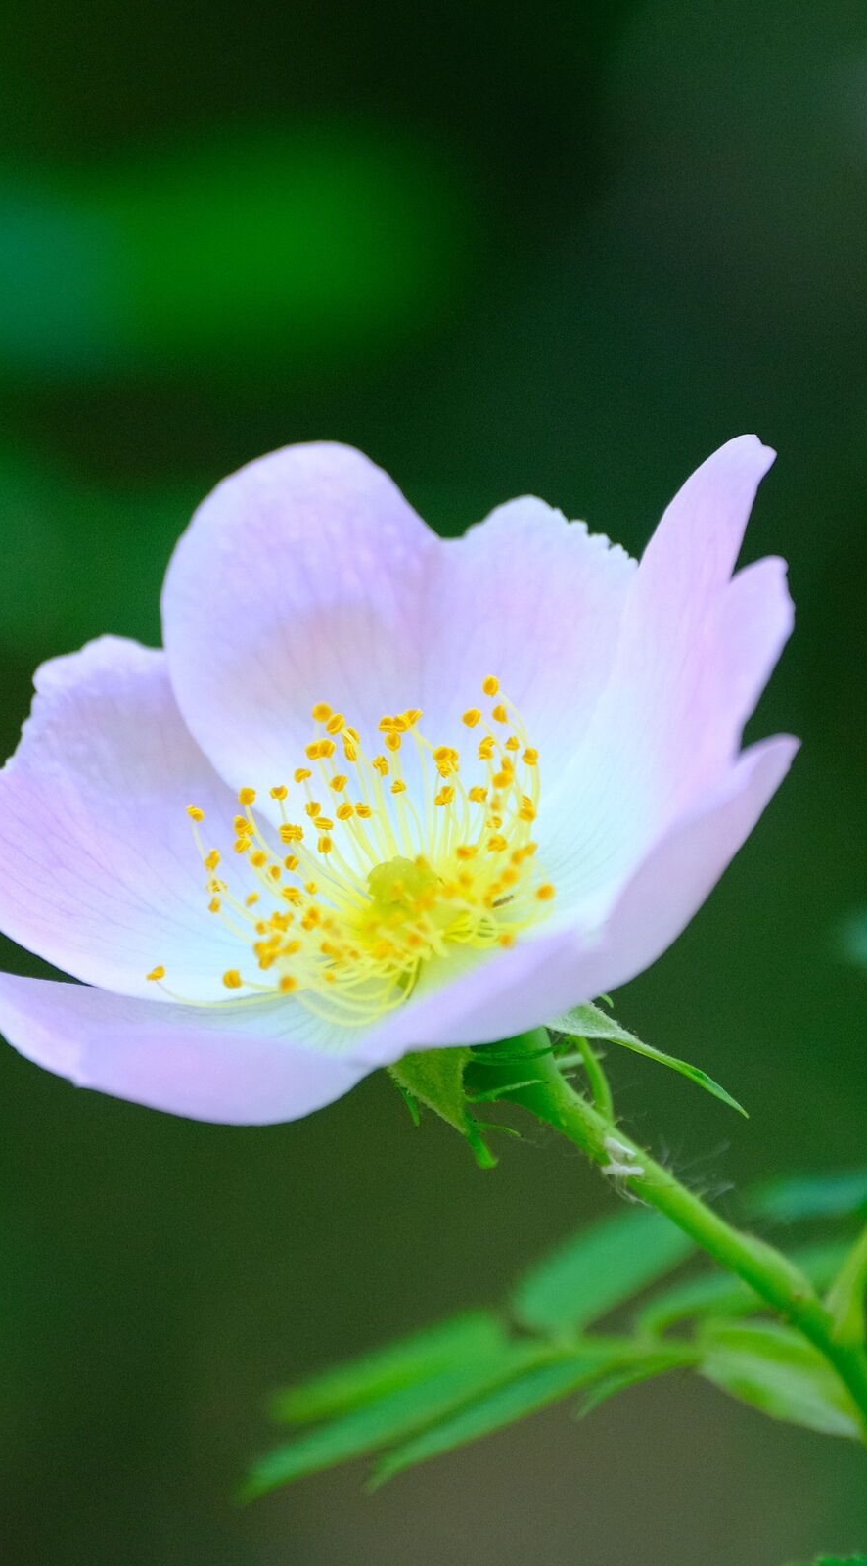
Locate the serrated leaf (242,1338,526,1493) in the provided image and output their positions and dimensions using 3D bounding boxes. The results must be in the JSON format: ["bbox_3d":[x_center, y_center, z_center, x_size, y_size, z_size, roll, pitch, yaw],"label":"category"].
[{"bbox_3d":[-0.003,0.038,1.400,0.019,0.002,0.009,-25,4,12],"label":"serrated leaf"}]

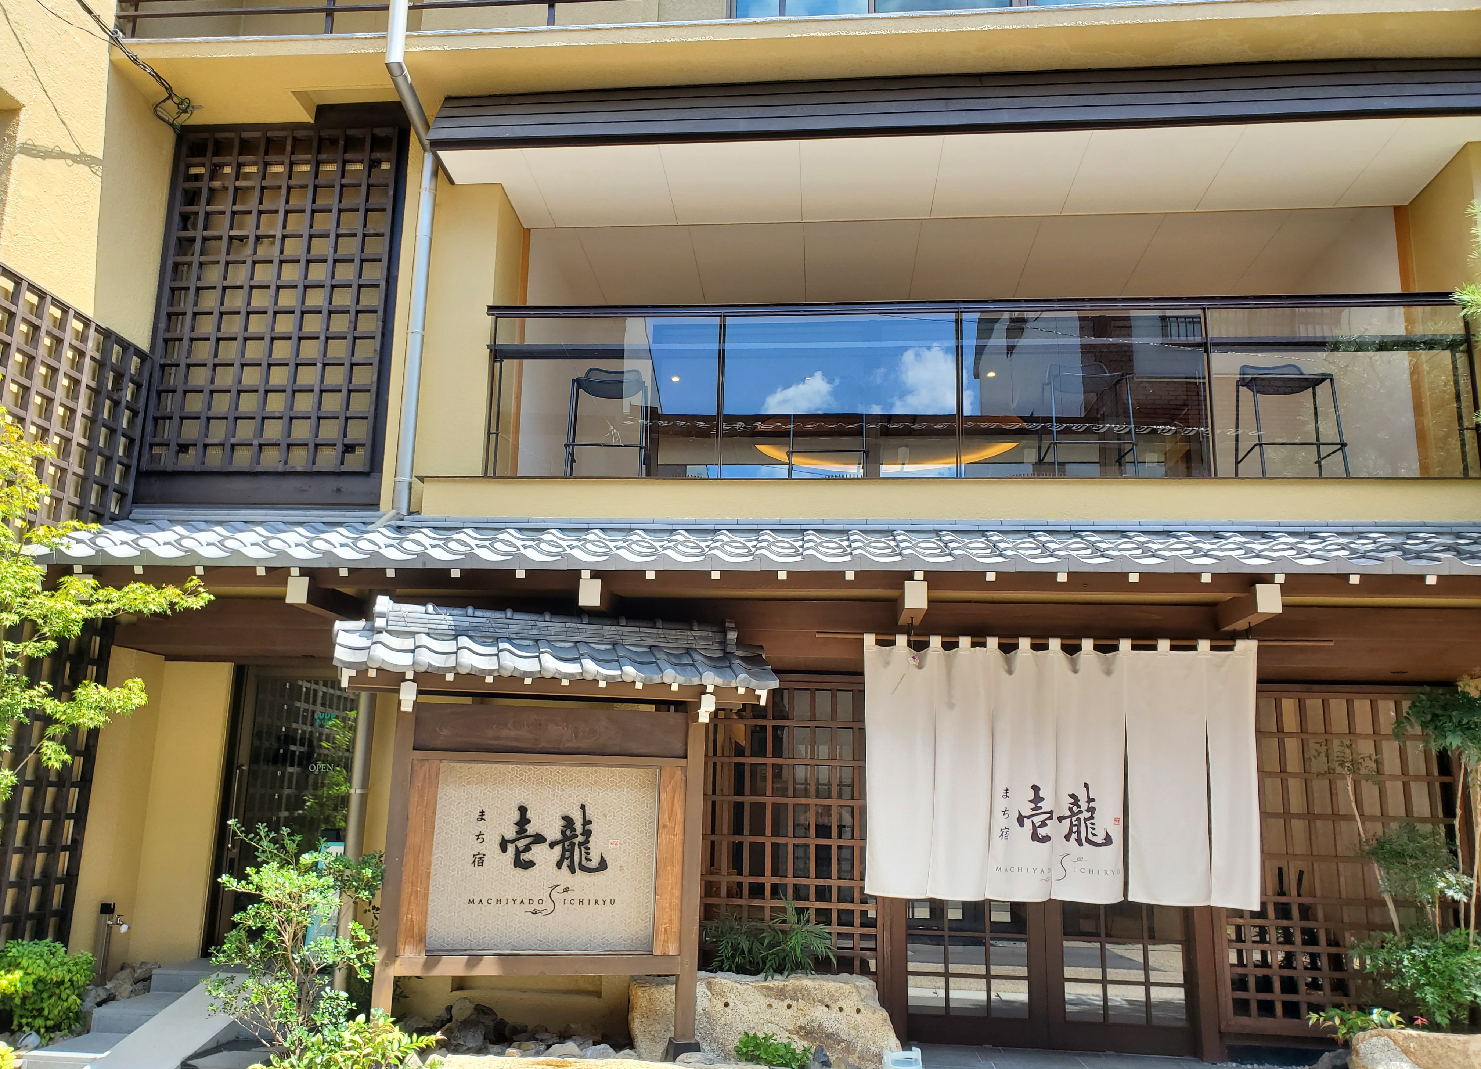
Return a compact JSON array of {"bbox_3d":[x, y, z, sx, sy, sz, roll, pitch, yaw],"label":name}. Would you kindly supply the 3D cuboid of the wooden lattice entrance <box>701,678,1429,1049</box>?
[{"bbox_3d":[2.004,2.006,6.853,4.500,2.220,0.200,0,-11,6],"label":"wooden lattice entrance"}]

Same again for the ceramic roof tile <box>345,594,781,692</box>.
[{"bbox_3d":[-0.975,0.587,5.904,2.250,0.410,0.900,4,-12,-11],"label":"ceramic roof tile"}]

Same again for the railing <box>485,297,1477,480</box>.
[{"bbox_3d":[1.231,-0.820,6.268,5.466,1.043,0.080,0,-10,6],"label":"railing"}]

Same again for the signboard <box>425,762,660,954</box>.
[{"bbox_3d":[-0.912,1.519,5.217,1.030,0.850,0.045,3,-10,-9],"label":"signboard"}]

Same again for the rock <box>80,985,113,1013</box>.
[{"bbox_3d":[-3.084,2.227,5.332,0.145,0.115,0.120,0,-10,6],"label":"rock"}]

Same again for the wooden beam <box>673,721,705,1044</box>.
[{"bbox_3d":[-0.251,1.792,5.822,0.105,1.660,0.105,4,-12,-11],"label":"wooden beam"}]

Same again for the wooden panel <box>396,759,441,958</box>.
[{"bbox_3d":[-1.480,1.485,5.127,0.126,0.859,0.045,3,-10,-9],"label":"wooden panel"}]

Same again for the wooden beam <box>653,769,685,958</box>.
[{"bbox_3d":[-0.359,1.698,5.786,0.140,0.940,0.050,4,-12,-11],"label":"wooden beam"}]

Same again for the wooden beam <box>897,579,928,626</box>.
[{"bbox_3d":[0.930,0.374,5.993,0.115,0.145,0.640,0,-11,6],"label":"wooden beam"}]

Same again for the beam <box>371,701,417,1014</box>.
[{"bbox_3d":[-1.585,1.530,5.115,0.087,1.480,0.090,3,-10,-9],"label":"beam"}]

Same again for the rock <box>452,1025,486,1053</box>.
[{"bbox_3d":[-1.271,2.368,5.222,0.140,0.120,0.120,0,-10,6],"label":"rock"}]

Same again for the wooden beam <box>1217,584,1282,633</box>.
[{"bbox_3d":[2.651,0.382,5.816,0.115,0.145,0.640,0,-11,6],"label":"wooden beam"}]

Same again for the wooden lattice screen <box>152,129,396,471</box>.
[{"bbox_3d":[-2.919,-1.496,7.016,1.482,2.305,0.070,0,-10,6],"label":"wooden lattice screen"}]

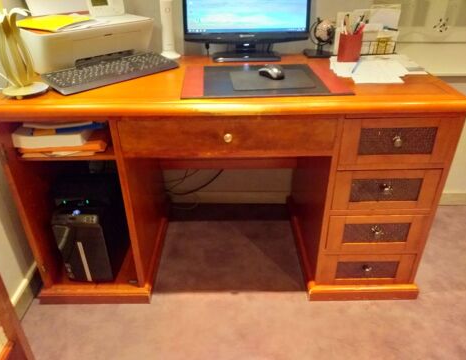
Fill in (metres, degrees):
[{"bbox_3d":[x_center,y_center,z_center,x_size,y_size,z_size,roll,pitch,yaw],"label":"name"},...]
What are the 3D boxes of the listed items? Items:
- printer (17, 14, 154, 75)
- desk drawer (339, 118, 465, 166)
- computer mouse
[{"bbox_3d":[-0.542,-0.527,1.395,0.242,0.147,0.444,26,39,38],"label":"printer"},{"bbox_3d":[0.482,-0.210,1.240,0.325,0.163,0.420,-1,30,0],"label":"desk drawer"},{"bbox_3d":[0.124,-0.345,1.159,0.060,0.036,0.100,-22,36,-32],"label":"computer mouse"}]

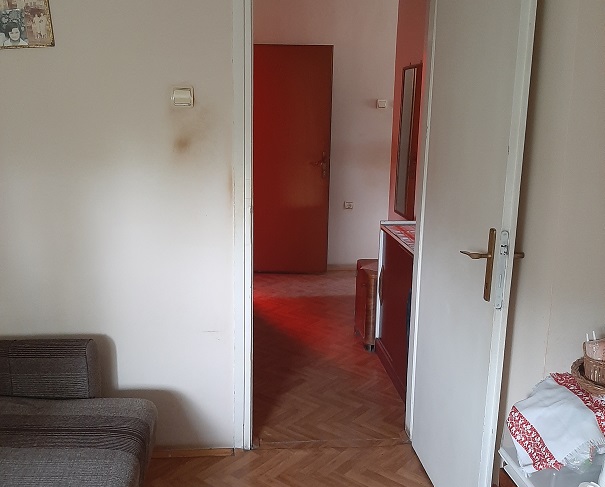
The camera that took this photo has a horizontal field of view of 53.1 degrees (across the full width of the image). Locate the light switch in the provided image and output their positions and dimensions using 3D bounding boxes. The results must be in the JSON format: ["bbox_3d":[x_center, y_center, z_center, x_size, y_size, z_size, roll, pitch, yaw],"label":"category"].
[{"bbox_3d":[-0.453,-0.554,2.287,0.080,0.077,0.020,0,12,-5],"label":"light switch"}]

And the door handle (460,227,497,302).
[{"bbox_3d":[0.543,0.059,1.905,0.060,0.230,0.140,-1,12,-7],"label":"door handle"}]

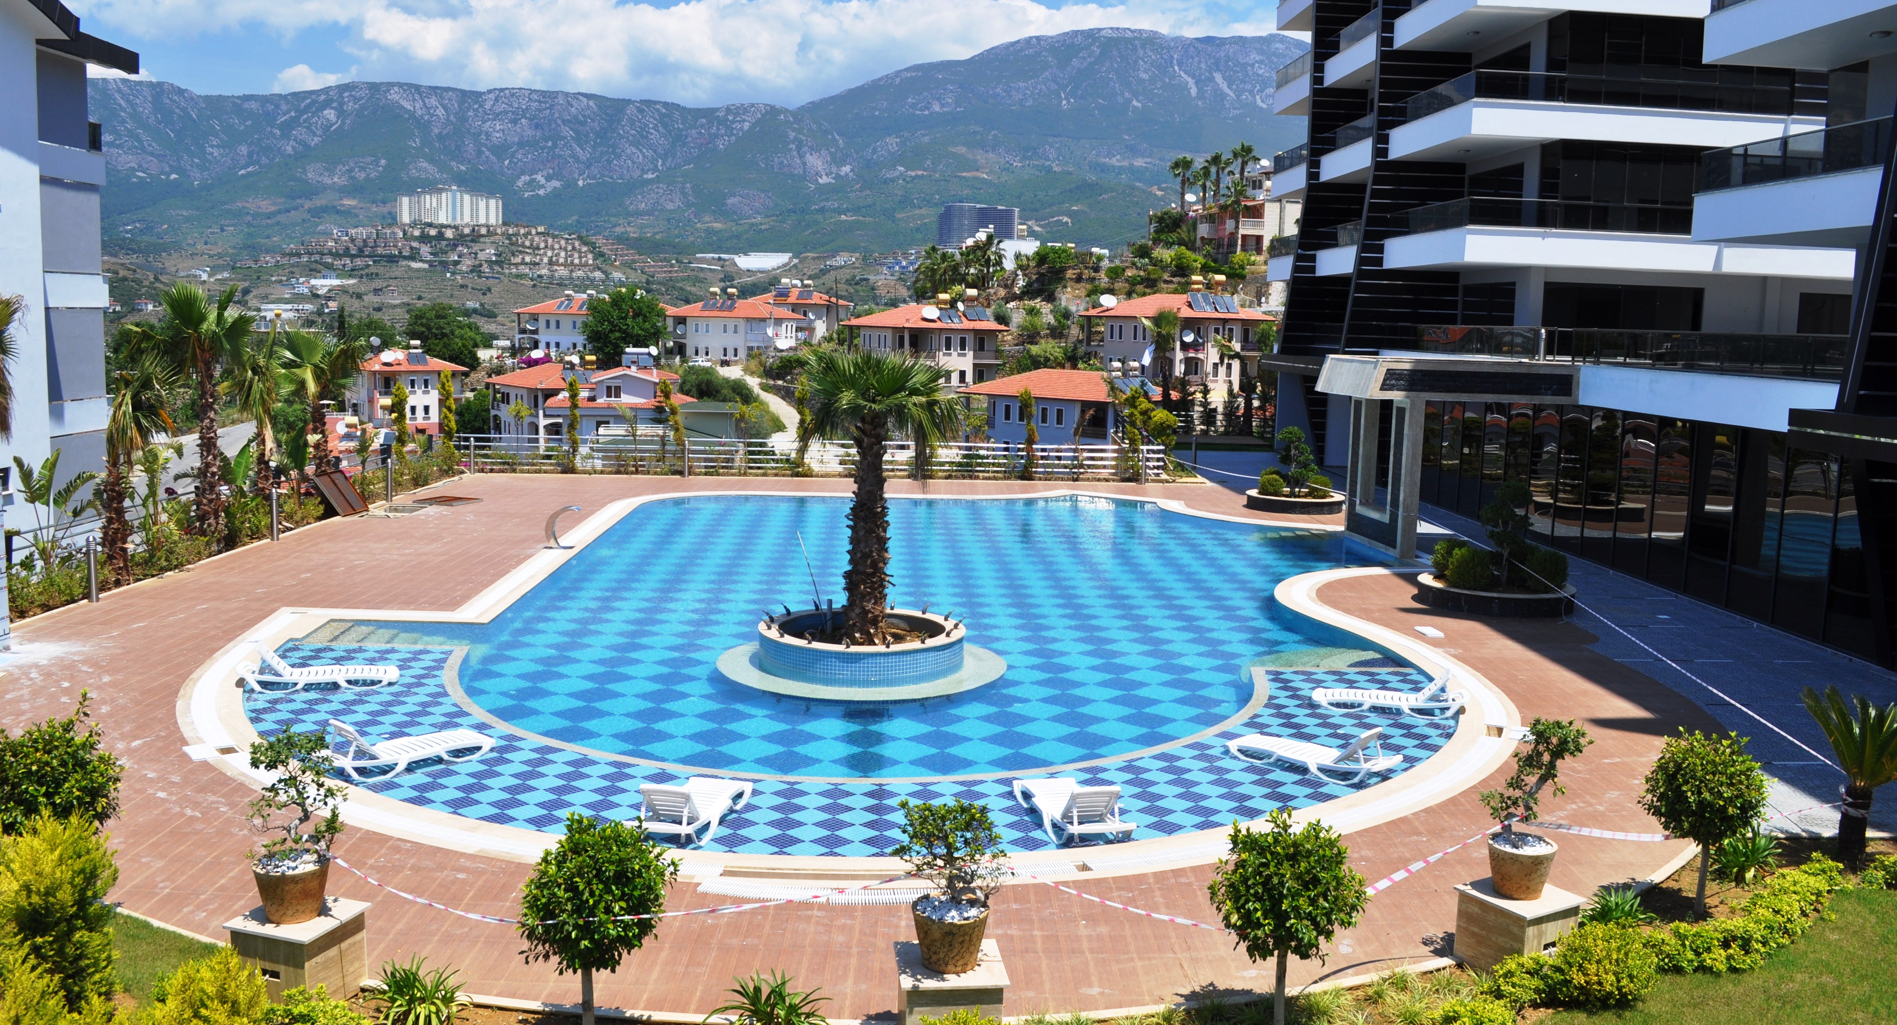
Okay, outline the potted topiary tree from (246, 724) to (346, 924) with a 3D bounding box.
[{"bbox_3d":[-4.276,2.025,9.307,0.666,1.263,0.600,-2,9,-25],"label":"potted topiary tree"}]

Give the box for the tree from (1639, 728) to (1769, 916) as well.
[{"bbox_3d":[5.983,2.492,11.324,0.930,1.490,0.930,6,8,29],"label":"tree"}]

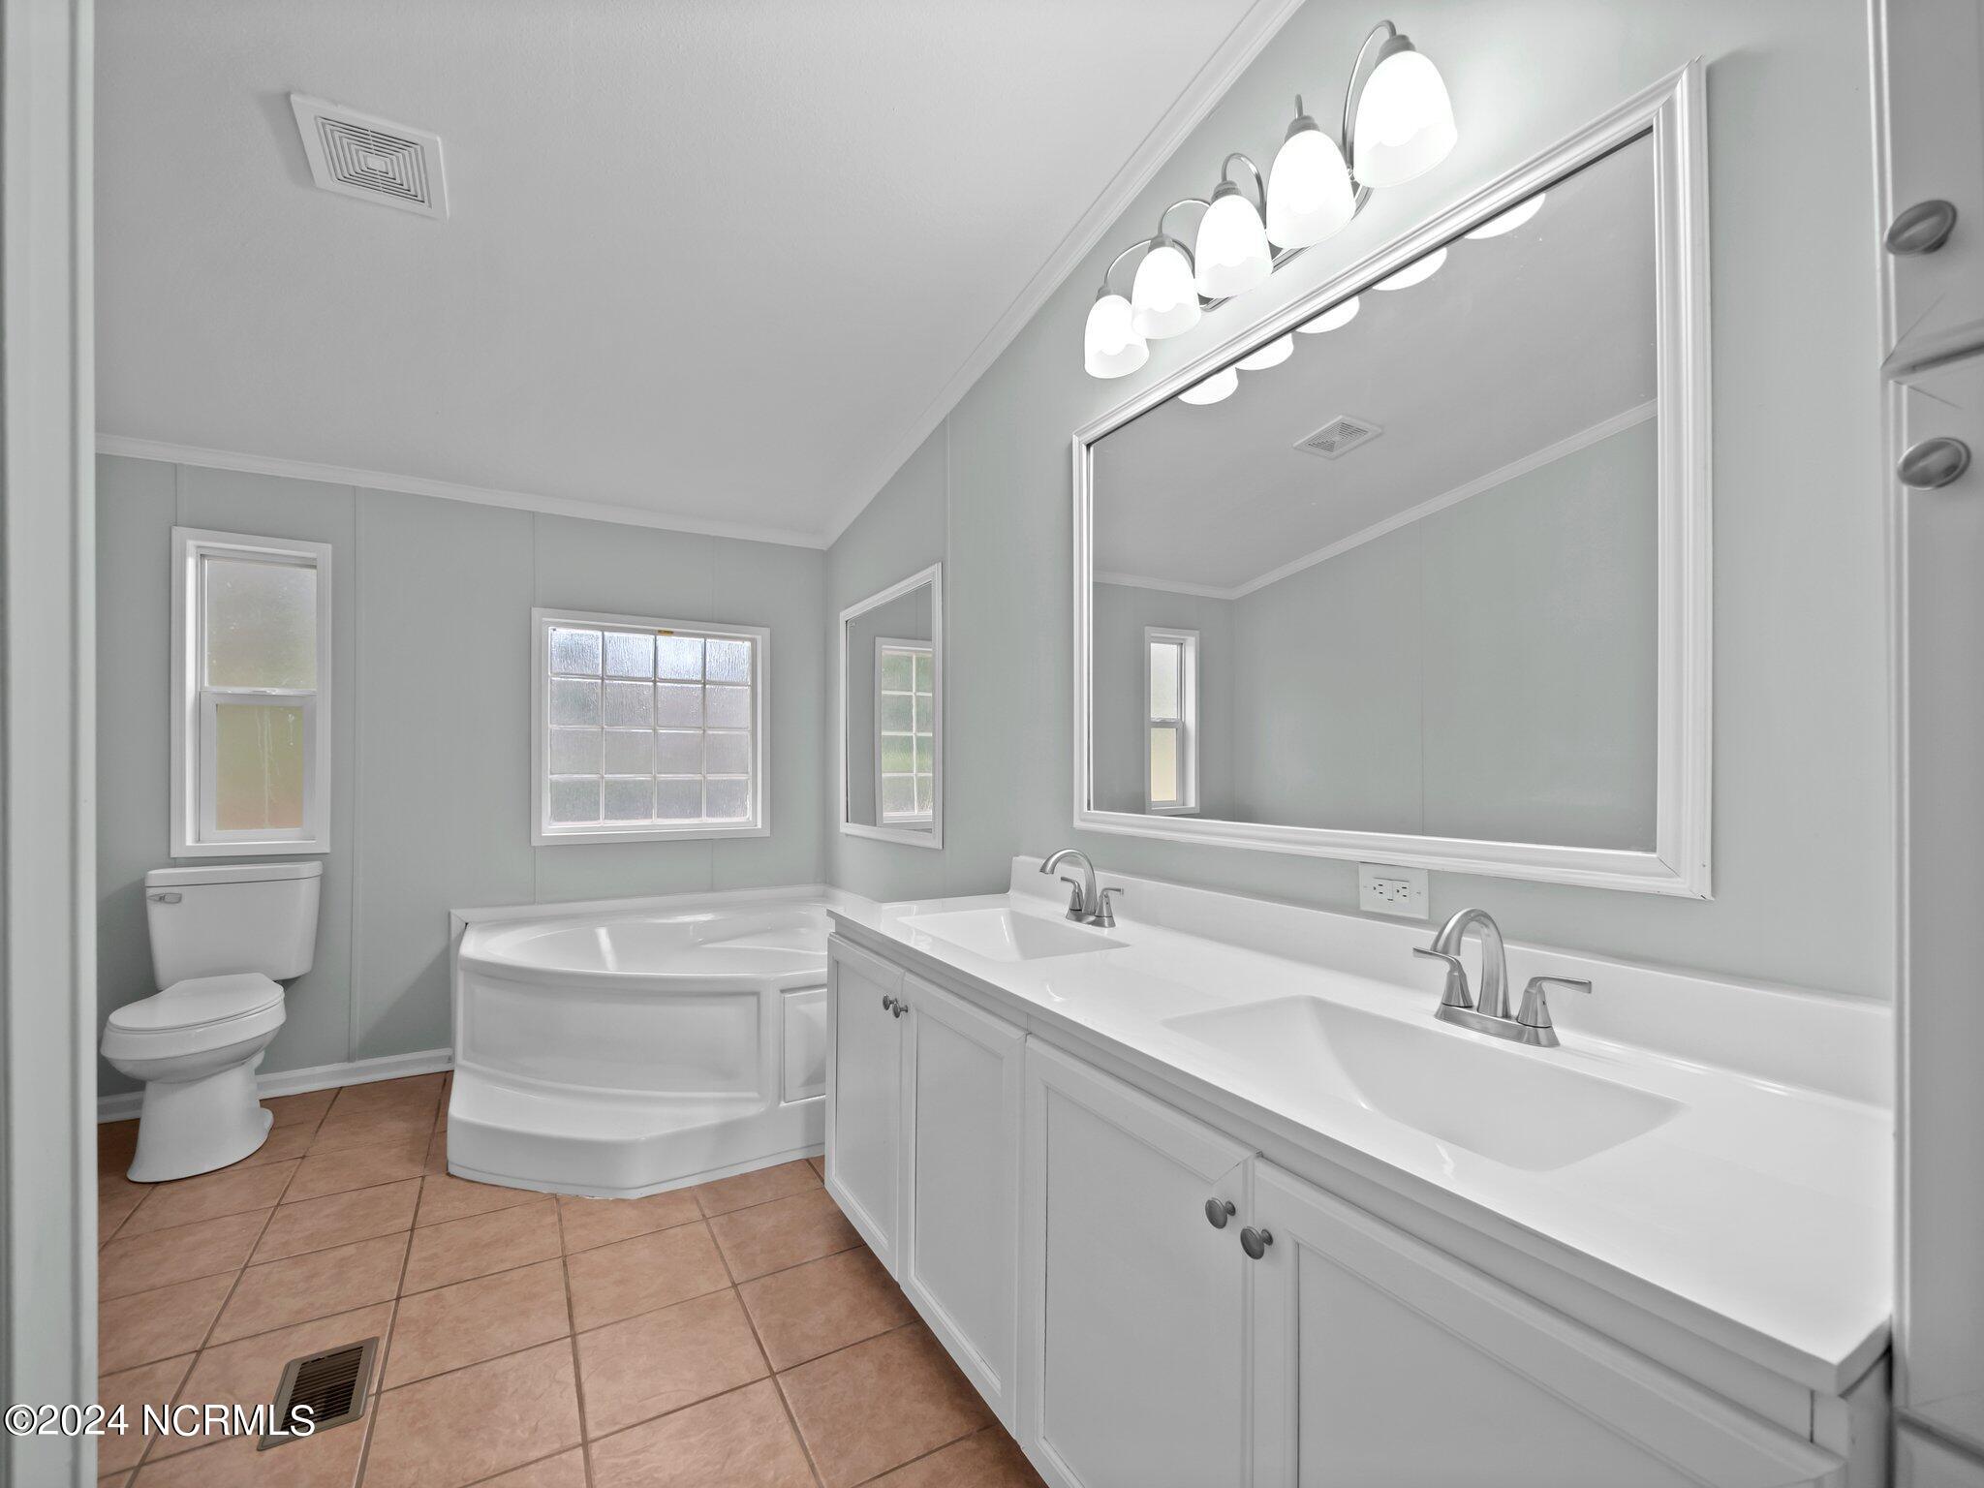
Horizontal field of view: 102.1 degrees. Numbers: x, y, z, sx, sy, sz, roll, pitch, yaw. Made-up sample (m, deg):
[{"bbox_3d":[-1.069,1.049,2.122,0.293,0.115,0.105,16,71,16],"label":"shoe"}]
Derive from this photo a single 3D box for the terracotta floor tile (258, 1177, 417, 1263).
[{"bbox_3d":[-1.637,1.201,2.029,0.305,0.010,0.305,2,-3,-31],"label":"terracotta floor tile"}]

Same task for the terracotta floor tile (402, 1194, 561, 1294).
[{"bbox_3d":[-1.211,1.199,1.925,0.305,0.010,0.305,2,-3,-31],"label":"terracotta floor tile"}]

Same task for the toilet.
[{"bbox_3d":[-2.356,0.807,2.433,0.440,0.790,0.690,2,-3,-31],"label":"toilet"}]

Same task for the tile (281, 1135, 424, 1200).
[{"bbox_3d":[-1.797,1.210,2.294,0.305,0.010,0.305,2,-3,-31],"label":"tile"}]

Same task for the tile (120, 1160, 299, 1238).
[{"bbox_3d":[-2.062,1.203,2.133,0.305,0.010,0.305,2,-3,-31],"label":"tile"}]

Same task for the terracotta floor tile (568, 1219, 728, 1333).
[{"bbox_3d":[-0.795,1.212,1.847,0.305,0.010,0.305,1,-2,-31],"label":"terracotta floor tile"}]

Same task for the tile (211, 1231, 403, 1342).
[{"bbox_3d":[-1.494,1.209,1.787,0.305,0.010,0.305,1,-2,-31],"label":"tile"}]

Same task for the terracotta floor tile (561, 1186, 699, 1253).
[{"bbox_3d":[-0.954,1.219,2.111,0.305,0.010,0.305,1,-2,-31],"label":"terracotta floor tile"}]

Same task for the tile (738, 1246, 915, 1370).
[{"bbox_3d":[-0.359,1.196,1.716,0.305,0.010,0.305,2,-3,-31],"label":"tile"}]

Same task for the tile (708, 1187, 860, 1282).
[{"bbox_3d":[-0.525,1.217,2.009,0.305,0.010,0.305,1,-2,-31],"label":"tile"}]

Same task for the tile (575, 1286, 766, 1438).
[{"bbox_3d":[-0.624,1.188,1.555,0.305,0.010,0.305,2,-3,-31],"label":"tile"}]

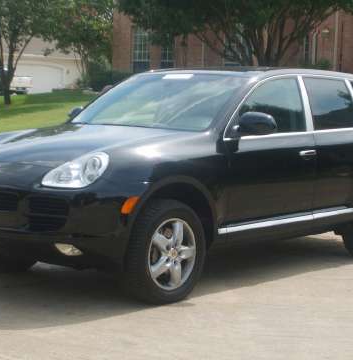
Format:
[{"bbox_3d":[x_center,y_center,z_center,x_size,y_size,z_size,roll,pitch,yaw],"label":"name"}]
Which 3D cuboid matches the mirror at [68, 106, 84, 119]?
[{"bbox_3d":[-0.834,-0.557,8.742,0.270,0.180,0.140,5,7,41],"label":"mirror"}]

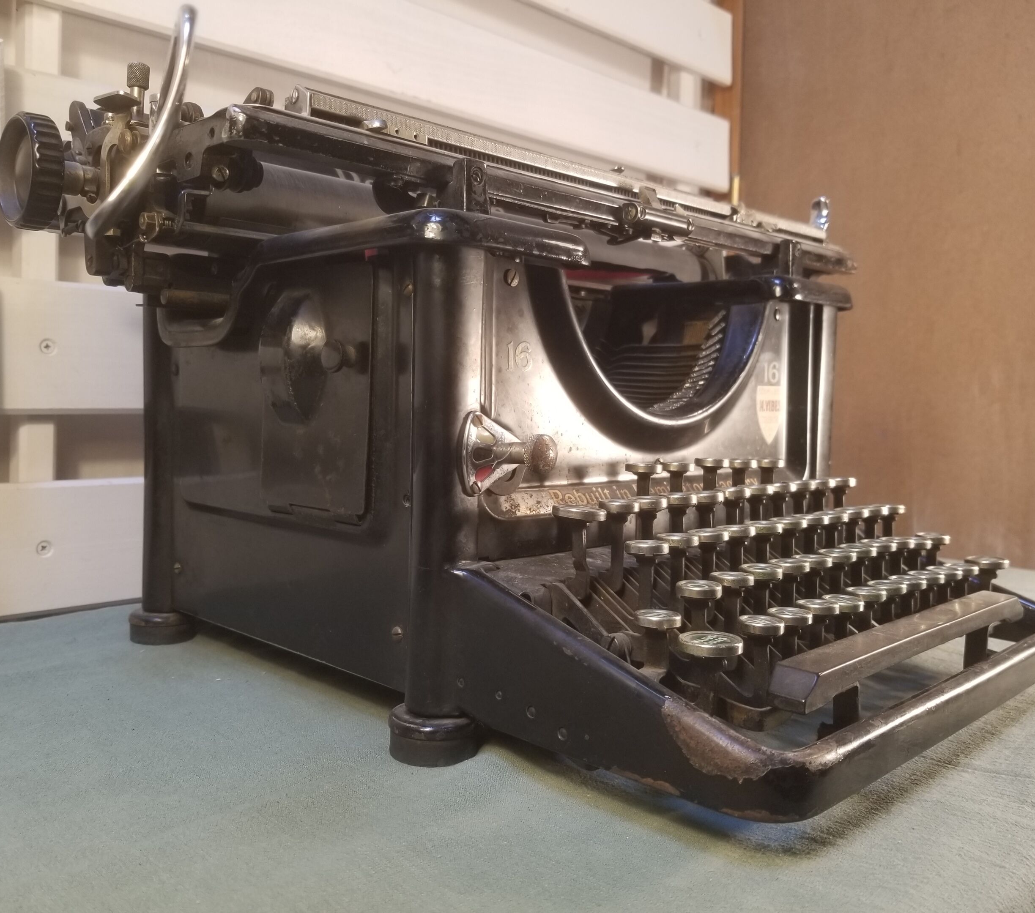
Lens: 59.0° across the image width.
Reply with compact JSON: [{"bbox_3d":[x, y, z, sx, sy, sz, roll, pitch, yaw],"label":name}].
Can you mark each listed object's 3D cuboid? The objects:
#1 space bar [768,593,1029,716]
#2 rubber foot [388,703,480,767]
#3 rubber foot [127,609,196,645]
[{"bbox_3d":[0.154,0.070,0.354,0.194,0.012,0.014,-2,4,-44],"label":"space bar"},{"bbox_3d":[-0.032,0.105,0.352,0.035,0.016,0.035,0,3,0],"label":"rubber foot"},{"bbox_3d":[-0.204,0.097,0.526,0.035,0.016,0.035,-2,4,-44],"label":"rubber foot"}]

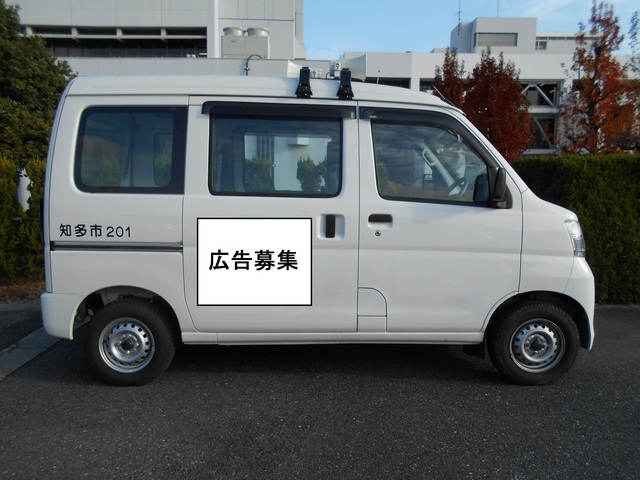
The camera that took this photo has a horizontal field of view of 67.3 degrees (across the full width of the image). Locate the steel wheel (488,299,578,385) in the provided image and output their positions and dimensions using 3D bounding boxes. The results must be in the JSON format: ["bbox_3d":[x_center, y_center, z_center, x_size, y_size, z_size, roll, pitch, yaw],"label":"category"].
[{"bbox_3d":[1.310,0.627,2.954,0.530,0.530,0.150,0,4,-1],"label":"steel wheel"}]

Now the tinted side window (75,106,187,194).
[{"bbox_3d":[-1.095,-0.520,2.796,0.650,0.515,0.050,0,-1,-1],"label":"tinted side window"}]

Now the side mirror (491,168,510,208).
[{"bbox_3d":[1.029,-0.299,2.740,0.100,0.235,0.200,2,4,15],"label":"side mirror"}]

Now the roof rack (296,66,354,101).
[{"bbox_3d":[0.014,-0.957,3.428,0.349,0.195,1.320,0,4,-1],"label":"roof rack"}]

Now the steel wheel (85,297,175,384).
[{"bbox_3d":[-1.139,0.613,2.904,0.530,0.530,0.150,0,4,-1],"label":"steel wheel"}]

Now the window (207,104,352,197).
[{"bbox_3d":[-0.236,-0.522,2.814,0.850,0.551,0.050,0,-1,-1],"label":"window"}]

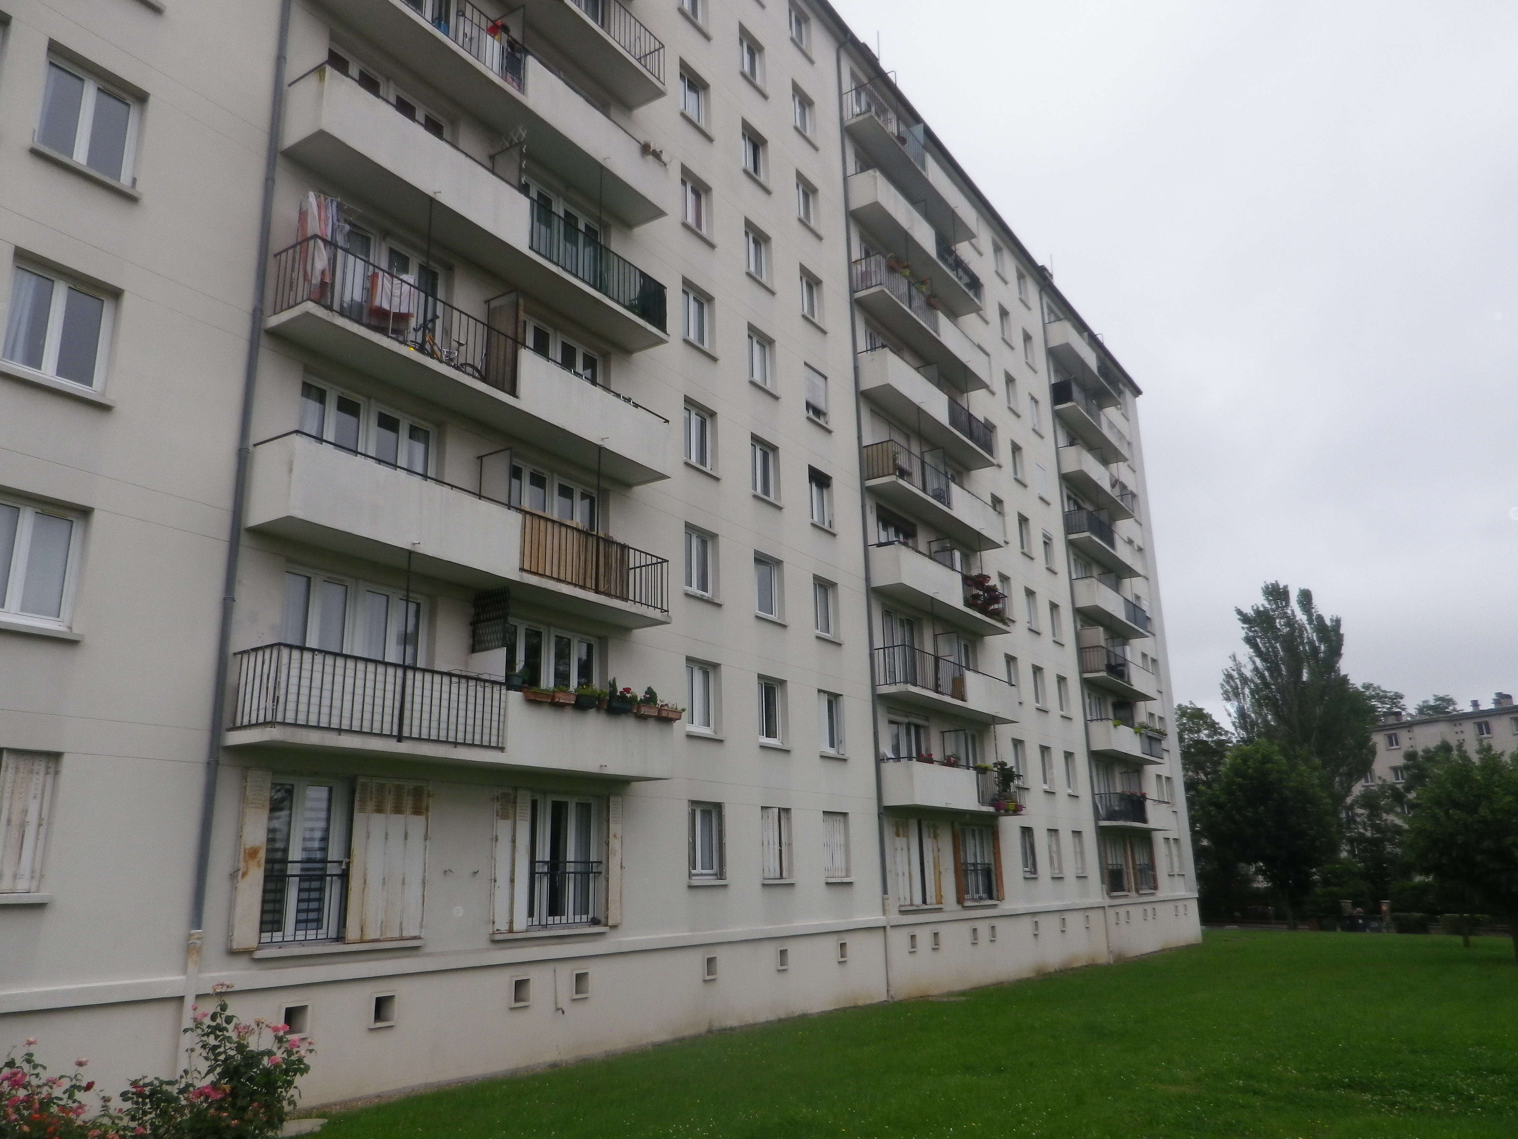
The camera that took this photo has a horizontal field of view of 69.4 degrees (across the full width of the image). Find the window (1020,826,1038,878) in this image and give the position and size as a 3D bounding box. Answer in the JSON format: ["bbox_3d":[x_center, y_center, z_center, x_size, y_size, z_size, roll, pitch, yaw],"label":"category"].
[{"bbox_3d":[8.314,8.762,34.131,0.137,1.402,1.072,-12,-19,32],"label":"window"}]

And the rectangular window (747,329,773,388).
[{"bbox_3d":[-0.025,-4.823,25.553,0.132,1.426,1.141,-12,-19,32],"label":"rectangular window"}]

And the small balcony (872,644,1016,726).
[{"bbox_3d":[5.451,3.366,30.770,0.890,1.152,7.693,-12,-19,32],"label":"small balcony"}]

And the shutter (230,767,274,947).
[{"bbox_3d":[-6.031,3.429,13.031,0.102,2.088,0.316,-12,-19,32],"label":"shutter"}]

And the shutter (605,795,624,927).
[{"bbox_3d":[-2.375,4.848,18.314,0.102,2.088,0.316,-12,-19,32],"label":"shutter"}]

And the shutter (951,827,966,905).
[{"bbox_3d":[5.403,7.889,29.548,0.110,2.090,0.385,-12,-19,32],"label":"shutter"}]

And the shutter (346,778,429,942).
[{"bbox_3d":[-4.924,3.872,14.683,0.071,2.078,1.192,-12,-19,32],"label":"shutter"}]

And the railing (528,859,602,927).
[{"bbox_3d":[-3.125,5.148,17.475,0.051,0.950,1.850,-12,-19,32],"label":"railing"}]

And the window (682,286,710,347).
[{"bbox_3d":[-1.440,-5.472,23.897,0.142,1.395,1.173,-12,-19,32],"label":"window"}]

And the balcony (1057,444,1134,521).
[{"bbox_3d":[14.538,-3.612,46.937,0.872,1.120,7.392,-12,-19,32],"label":"balcony"}]

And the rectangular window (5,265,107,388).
[{"bbox_3d":[-8.023,-2.735,12.470,0.138,1.293,1.155,-12,-19,32],"label":"rectangular window"}]

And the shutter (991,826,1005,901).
[{"bbox_3d":[6.953,8.488,31.791,0.110,2.090,0.385,-12,-19,32],"label":"shutter"}]

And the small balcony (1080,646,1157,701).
[{"bbox_3d":[14.745,4.318,44.672,0.872,1.120,7.392,-12,-19,32],"label":"small balcony"}]

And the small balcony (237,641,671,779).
[{"bbox_3d":[-3.930,2.295,15.947,0.908,1.100,7.453,-12,-19,32],"label":"small balcony"}]

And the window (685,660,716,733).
[{"bbox_3d":[-1.248,2.489,21.409,0.138,1.334,1.141,-12,-19,32],"label":"window"}]

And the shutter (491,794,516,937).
[{"bbox_3d":[-3.845,4.383,16.483,0.051,2.082,0.425,-12,-19,32],"label":"shutter"}]

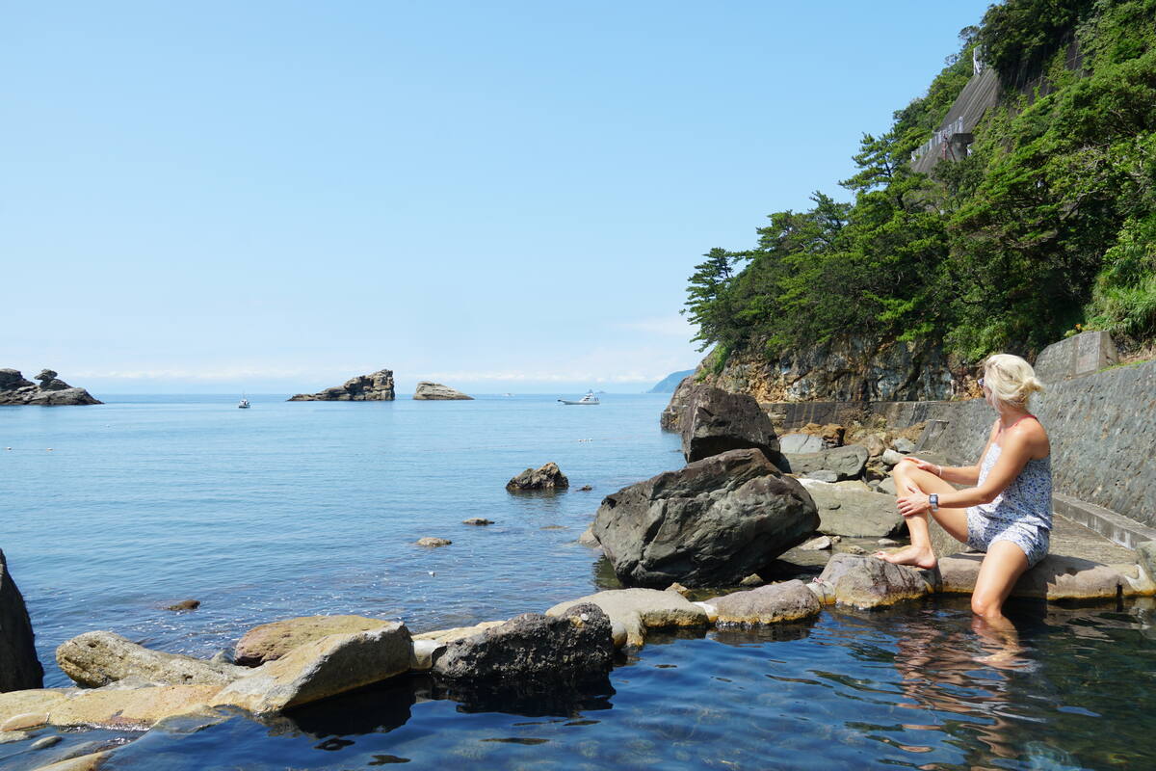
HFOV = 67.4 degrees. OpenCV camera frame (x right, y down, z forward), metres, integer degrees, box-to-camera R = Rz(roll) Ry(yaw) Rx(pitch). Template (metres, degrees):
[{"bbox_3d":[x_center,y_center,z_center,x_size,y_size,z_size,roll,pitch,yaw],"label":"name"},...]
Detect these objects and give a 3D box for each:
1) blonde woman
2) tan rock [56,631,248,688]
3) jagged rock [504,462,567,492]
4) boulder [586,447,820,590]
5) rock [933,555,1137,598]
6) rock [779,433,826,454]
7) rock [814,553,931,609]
[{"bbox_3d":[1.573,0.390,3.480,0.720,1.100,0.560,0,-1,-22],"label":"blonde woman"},{"bbox_3d":[-1.260,0.800,2.600,0.520,0.170,0.270,0,-1,-6],"label":"tan rock"},{"bbox_3d":[-0.840,1.790,18.000,1.300,0.660,1.000,0,-1,0],"label":"jagged rock"},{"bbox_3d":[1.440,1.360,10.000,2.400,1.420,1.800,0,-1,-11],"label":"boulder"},{"bbox_3d":[1.930,0.765,3.600,0.810,0.180,0.360,0,-1,0],"label":"rock"},{"bbox_3d":[4.900,1.140,19.000,1.050,0.550,0.850,0,-1,0],"label":"rock"},{"bbox_3d":[1.160,0.765,3.450,0.440,0.200,0.360,0,-1,-21],"label":"rock"}]

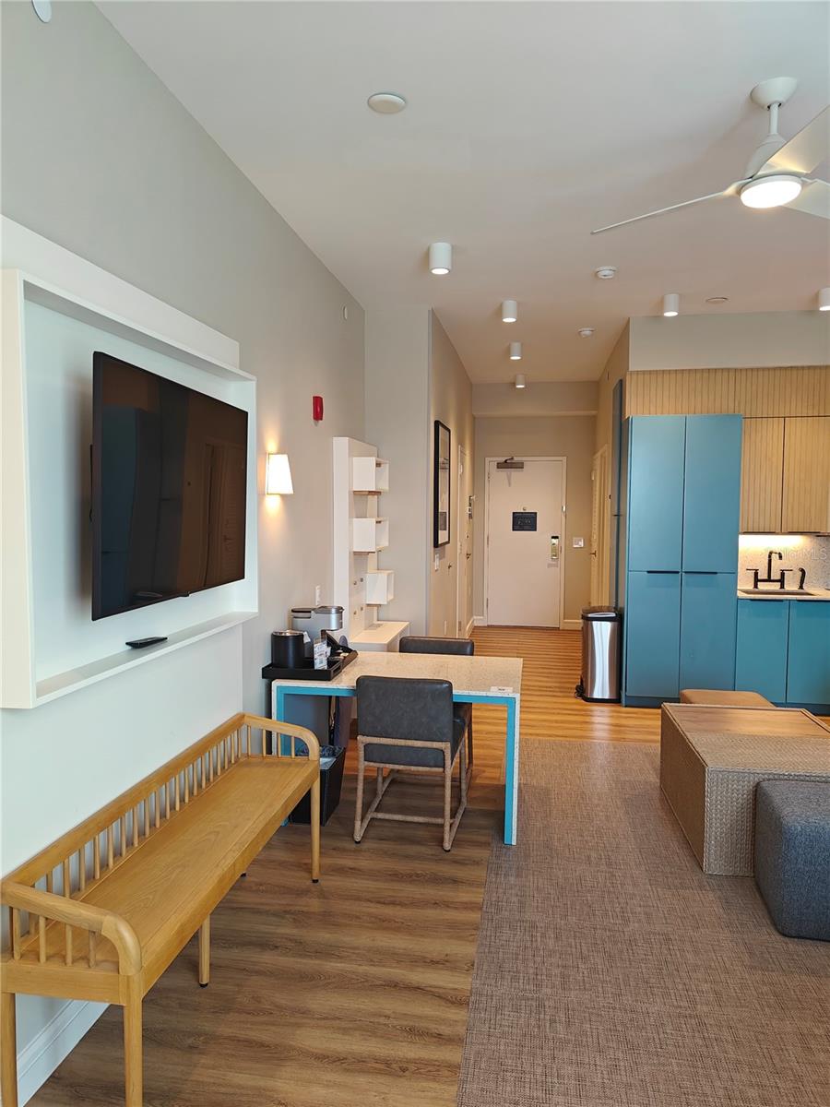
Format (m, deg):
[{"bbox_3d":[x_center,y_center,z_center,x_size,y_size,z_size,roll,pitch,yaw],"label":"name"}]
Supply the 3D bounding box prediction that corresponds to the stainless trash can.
[{"bbox_3d":[1.543,0.848,6.425,0.360,0.720,0.340,1,4,9],"label":"stainless trash can"}]

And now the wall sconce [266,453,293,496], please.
[{"bbox_3d":[-0.675,-0.406,3.957,0.110,0.212,0.180,1,4,9],"label":"wall sconce"}]

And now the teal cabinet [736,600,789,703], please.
[{"bbox_3d":[2.728,0.758,6.216,0.382,0.820,0.600,1,4,9],"label":"teal cabinet"}]

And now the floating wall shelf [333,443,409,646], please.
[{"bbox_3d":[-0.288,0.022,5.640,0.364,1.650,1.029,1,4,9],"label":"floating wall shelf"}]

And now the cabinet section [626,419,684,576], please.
[{"bbox_3d":[1.891,-0.474,6.149,0.398,1.190,0.590,1,4,9],"label":"cabinet section"}]

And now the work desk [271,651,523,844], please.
[{"bbox_3d":[-0.042,0.987,4.139,1.215,0.726,0.842,1,4,9],"label":"work desk"}]

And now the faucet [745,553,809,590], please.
[{"bbox_3d":[2.973,0.151,6.285,0.470,0.323,0.210,1,4,9],"label":"faucet"}]

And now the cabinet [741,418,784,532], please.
[{"bbox_3d":[2.759,-0.633,6.268,0.381,0.915,0.340,1,4,9],"label":"cabinet"}]

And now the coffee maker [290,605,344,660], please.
[{"bbox_3d":[-0.554,0.440,4.368,0.288,0.291,0.125,1,4,9],"label":"coffee maker"}]

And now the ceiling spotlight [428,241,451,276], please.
[{"bbox_3d":[0.153,-1.740,4.540,0.130,0.148,0.130,1,4,9],"label":"ceiling spotlight"}]

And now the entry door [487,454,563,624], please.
[{"bbox_3d":[1.430,-0.130,9.982,1.004,2.203,0.060,1,4,9],"label":"entry door"}]

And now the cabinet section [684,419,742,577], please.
[{"bbox_3d":[2.285,-0.468,6.087,0.398,1.190,0.590,1,4,9],"label":"cabinet section"}]

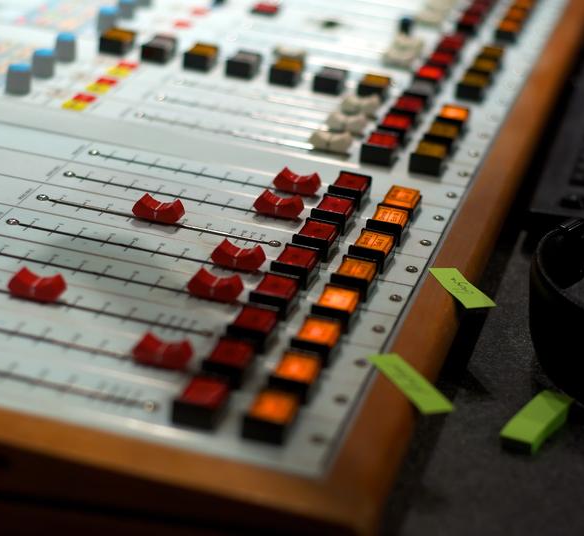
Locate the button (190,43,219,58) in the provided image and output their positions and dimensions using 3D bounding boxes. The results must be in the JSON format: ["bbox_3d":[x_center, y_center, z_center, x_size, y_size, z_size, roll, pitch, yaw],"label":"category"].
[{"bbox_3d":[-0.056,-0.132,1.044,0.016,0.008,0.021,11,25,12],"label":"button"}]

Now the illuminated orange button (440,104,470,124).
[{"bbox_3d":[0.097,-0.088,0.995,0.017,0.010,0.021,11,25,12],"label":"illuminated orange button"}]

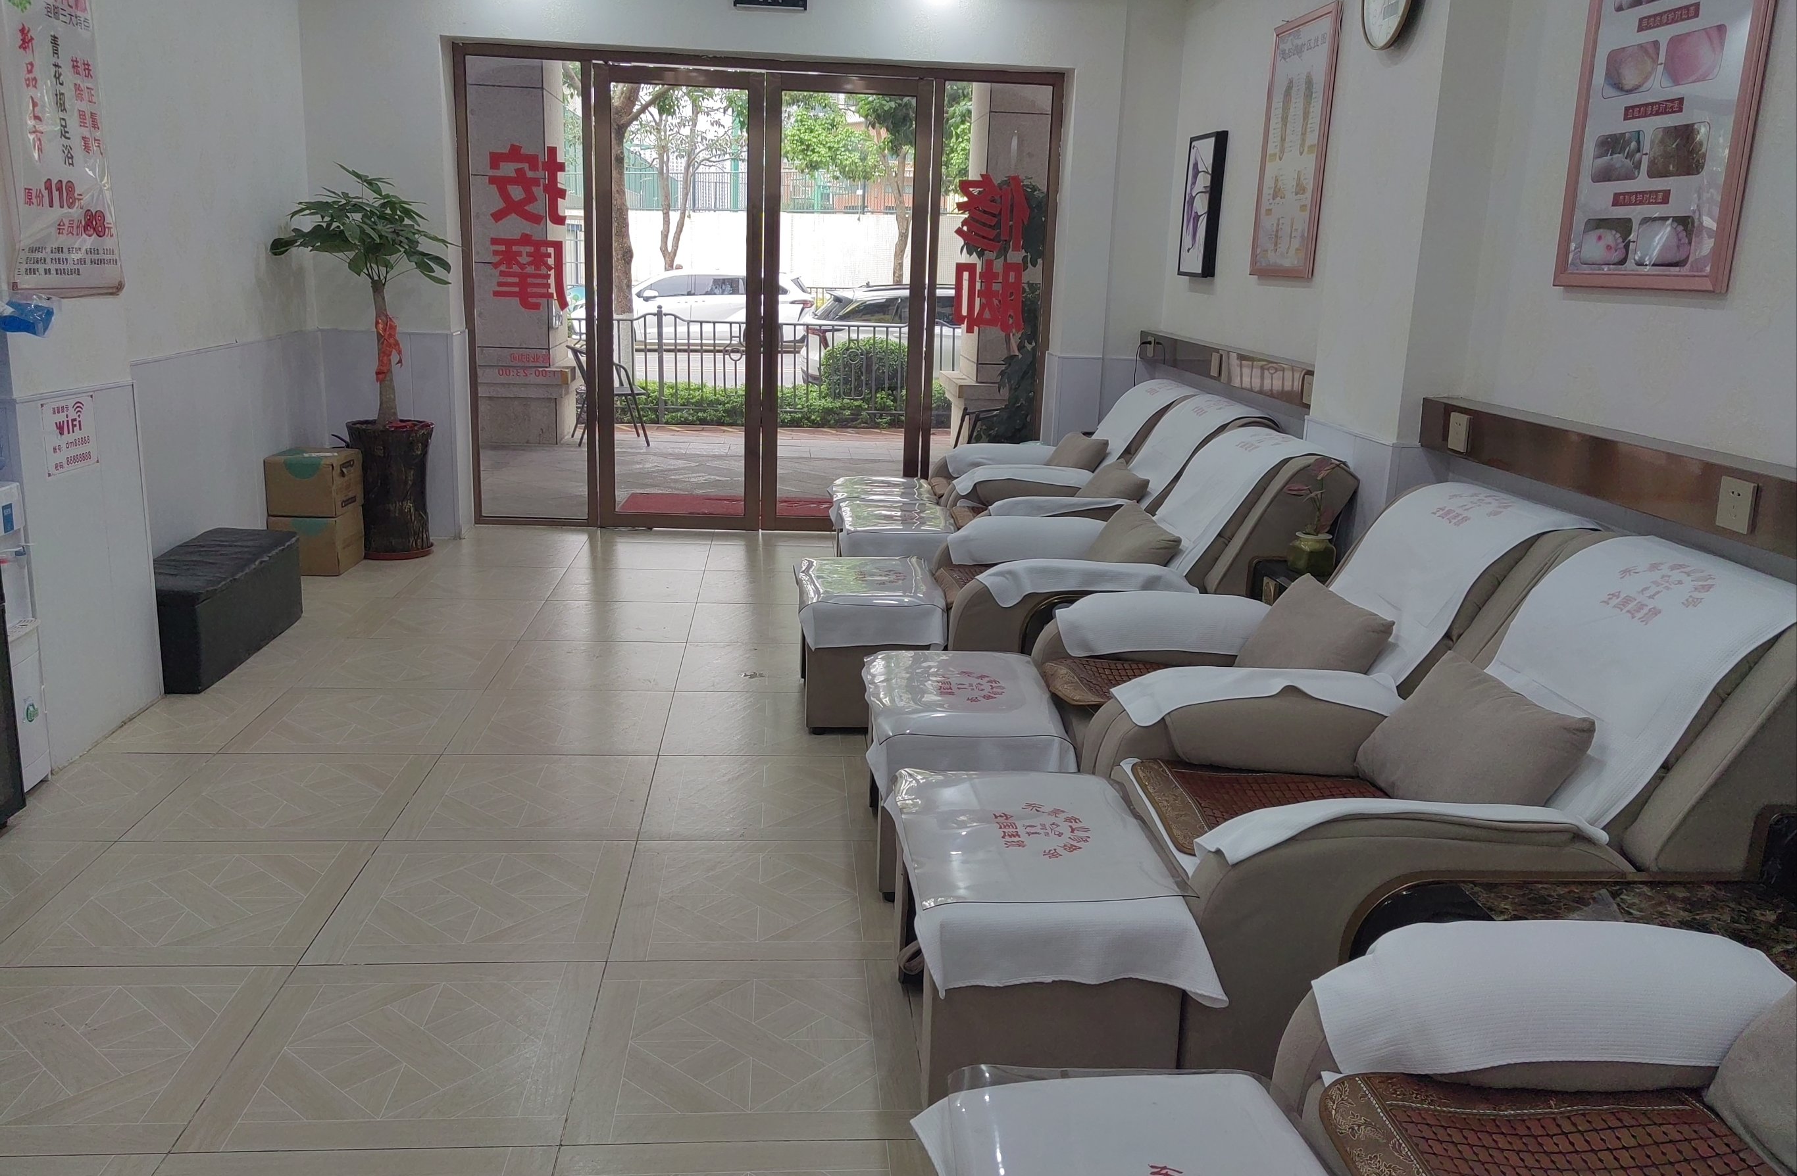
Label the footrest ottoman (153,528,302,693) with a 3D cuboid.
[{"bbox_3d":[-2.398,0.063,4.799,0.370,0.310,1.020,1,13,-5],"label":"footrest ottoman"}]

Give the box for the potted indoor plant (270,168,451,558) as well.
[{"bbox_3d":[-2.380,-0.993,6.274,0.740,1.700,0.680,1,13,-5],"label":"potted indoor plant"}]

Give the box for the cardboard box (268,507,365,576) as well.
[{"bbox_3d":[-2.541,-0.218,6.120,0.282,0.250,0.395,1,13,-5],"label":"cardboard box"}]

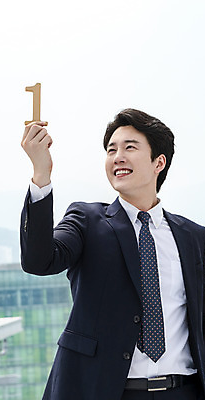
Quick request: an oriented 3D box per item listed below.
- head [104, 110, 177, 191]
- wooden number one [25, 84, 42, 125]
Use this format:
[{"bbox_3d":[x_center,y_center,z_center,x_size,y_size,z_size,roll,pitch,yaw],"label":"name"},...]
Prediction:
[{"bbox_3d":[0.110,-0.145,2.740,0.180,0.250,0.225,-5,-18,36],"label":"head"},{"bbox_3d":[-0.175,-0.253,2.470,0.062,0.113,0.014,2,-2,2],"label":"wooden number one"}]

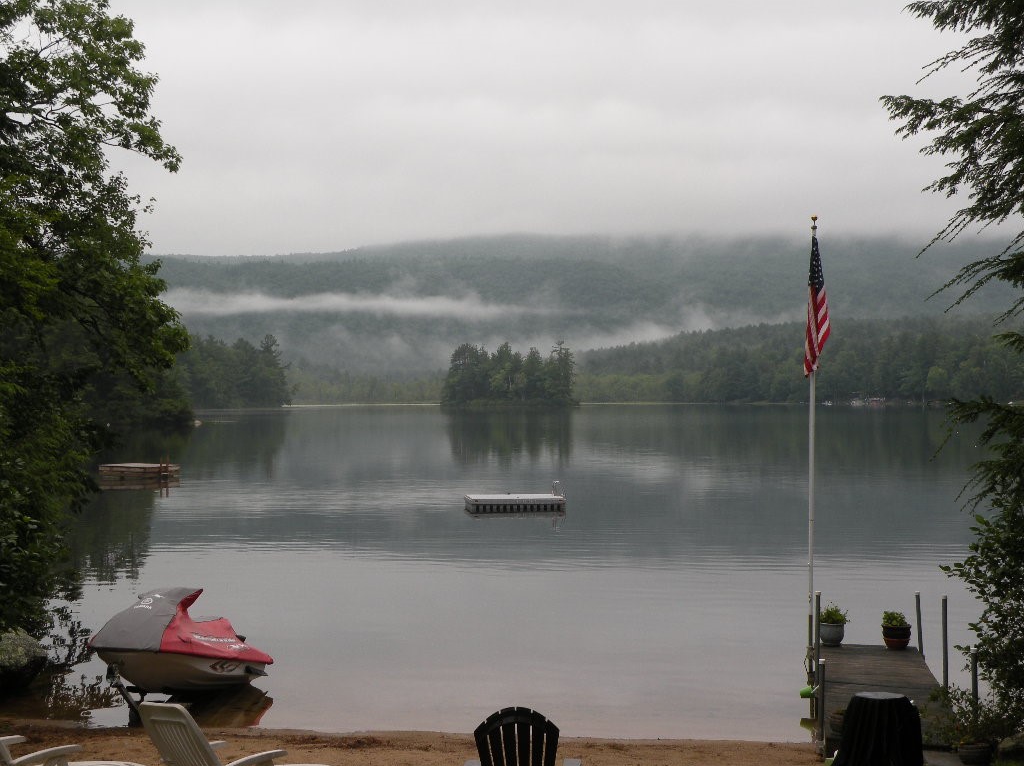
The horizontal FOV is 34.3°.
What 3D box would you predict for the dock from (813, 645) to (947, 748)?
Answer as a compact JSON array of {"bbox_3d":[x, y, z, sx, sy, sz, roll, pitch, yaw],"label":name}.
[{"bbox_3d":[3.865,3.253,17.442,1.220,0.170,6.400,0,-2,10],"label":"dock"}]

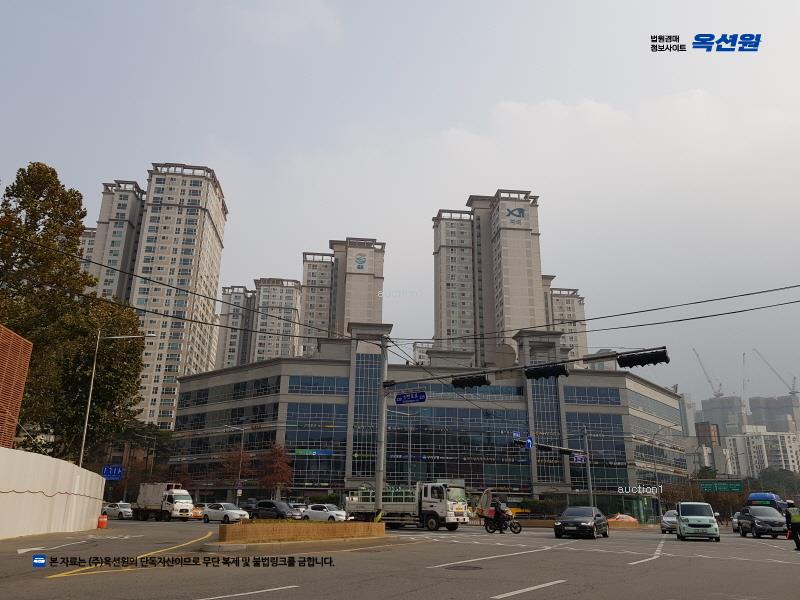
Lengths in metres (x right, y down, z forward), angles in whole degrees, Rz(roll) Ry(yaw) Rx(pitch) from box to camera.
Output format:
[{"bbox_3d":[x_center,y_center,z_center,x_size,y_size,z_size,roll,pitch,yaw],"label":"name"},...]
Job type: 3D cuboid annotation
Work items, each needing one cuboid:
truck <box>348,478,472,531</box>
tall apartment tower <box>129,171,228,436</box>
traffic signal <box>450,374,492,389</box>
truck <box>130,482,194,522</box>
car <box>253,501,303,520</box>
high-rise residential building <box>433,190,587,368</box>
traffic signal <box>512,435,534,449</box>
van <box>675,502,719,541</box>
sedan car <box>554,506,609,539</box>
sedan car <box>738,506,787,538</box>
[{"bbox_3d":[0.343,13.529,39.869,8.400,3.000,2.350,-13,-23,36],"label":"truck"},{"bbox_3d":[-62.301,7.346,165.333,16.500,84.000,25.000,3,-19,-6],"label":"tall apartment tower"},{"bbox_3d":[2.735,3.143,23.005,1.420,0.370,0.360,-10,-21,31],"label":"traffic signal"},{"bbox_3d":[-18.456,15.652,46.563,5.500,2.780,2.050,-13,-23,35],"label":"truck"},{"bbox_3d":[-10.354,17.951,51.000,4.600,1.660,1.820,-13,-23,35],"label":"car"},{"bbox_3d":[29.825,13.551,177.050,38.000,85.000,27.000,3,-19,-6],"label":"high-rise residential building"},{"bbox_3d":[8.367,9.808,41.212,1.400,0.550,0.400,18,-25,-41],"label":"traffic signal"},{"bbox_3d":[14.068,10.509,28.586,1.600,1.690,3.600,-6,-19,19],"label":"van"},{"bbox_3d":[8.990,10.892,29.499,1.860,1.460,4.880,-9,-20,27],"label":"sedan car"},{"bbox_3d":[20.870,12.740,34.500,1.850,1.660,4.650,-5,-19,16],"label":"sedan car"}]

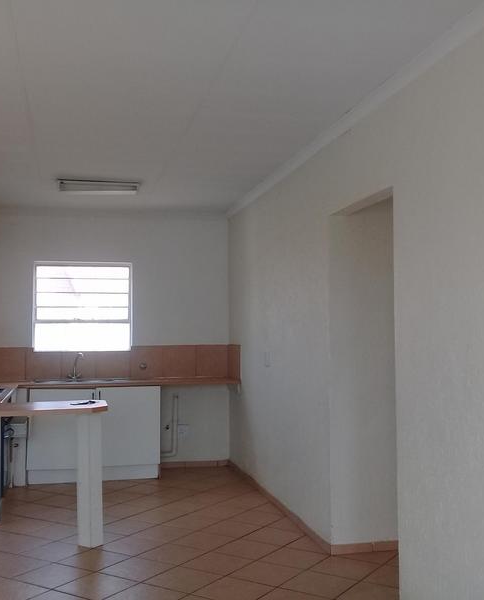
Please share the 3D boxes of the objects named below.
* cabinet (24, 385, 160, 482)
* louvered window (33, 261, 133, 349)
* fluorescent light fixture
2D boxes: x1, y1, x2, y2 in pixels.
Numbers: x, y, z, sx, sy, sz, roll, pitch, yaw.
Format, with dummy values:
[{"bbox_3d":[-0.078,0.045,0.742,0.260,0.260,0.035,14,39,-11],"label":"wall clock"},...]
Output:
[{"bbox_3d":[-1.396,1.253,6.777,1.187,0.876,0.477,0,-3,-13],"label":"cabinet"},{"bbox_3d":[-1.559,0.071,7.047,0.953,0.872,0.061,0,-3,-13],"label":"louvered window"},{"bbox_3d":[-1.190,-0.927,5.947,0.653,0.083,0.142,0,-3,-13],"label":"fluorescent light fixture"}]

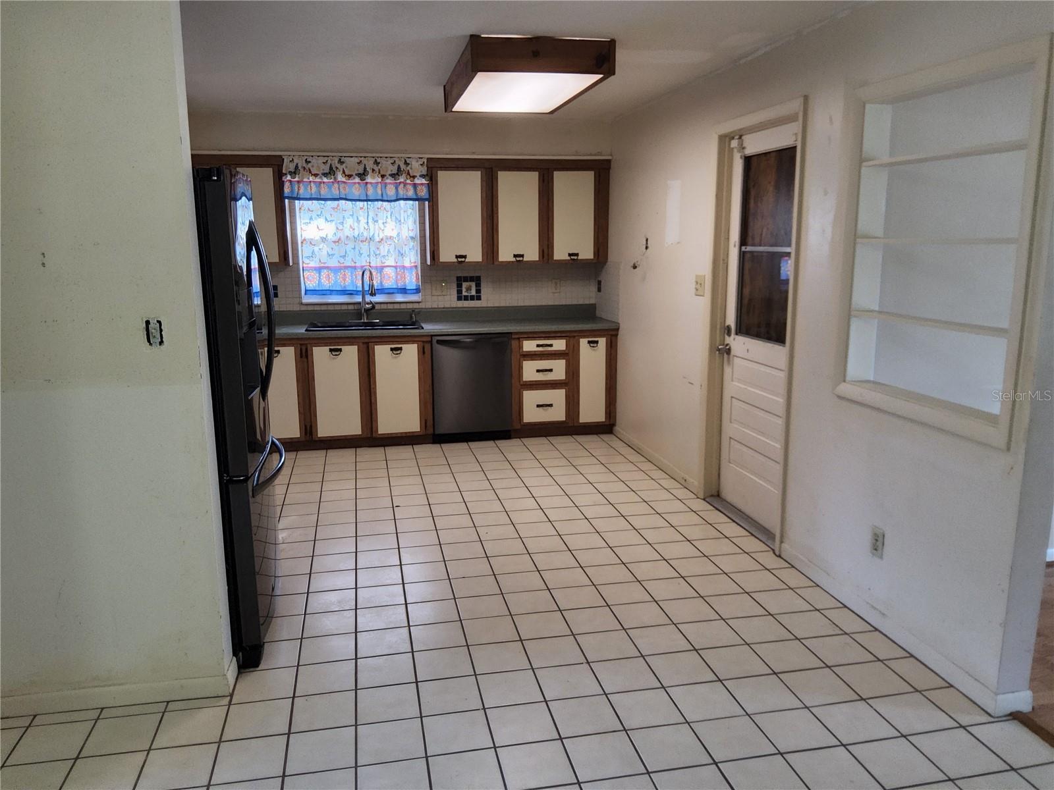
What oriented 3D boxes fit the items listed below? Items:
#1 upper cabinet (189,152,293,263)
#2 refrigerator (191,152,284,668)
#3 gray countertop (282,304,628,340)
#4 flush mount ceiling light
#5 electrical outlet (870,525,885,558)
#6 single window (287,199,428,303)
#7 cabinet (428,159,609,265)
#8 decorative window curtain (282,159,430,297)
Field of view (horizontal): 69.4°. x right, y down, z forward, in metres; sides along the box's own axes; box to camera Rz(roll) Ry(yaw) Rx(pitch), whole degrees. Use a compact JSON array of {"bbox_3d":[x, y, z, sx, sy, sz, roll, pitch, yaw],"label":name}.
[{"bbox_3d":[-2.124,-1.343,5.559,0.715,0.760,0.325,-2,12,-12],"label":"upper cabinet"},{"bbox_3d":[-1.393,0.055,2.971,0.850,1.755,0.910,-2,12,-12],"label":"refrigerator"},{"bbox_3d":[-0.857,-0.576,5.848,3.086,0.135,0.610,-2,12,-12],"label":"gray countertop"},{"bbox_3d":[-0.040,-1.639,3.972,0.660,0.157,1.130,-2,12,-12],"label":"flush mount ceiling light"},{"bbox_3d":[1.383,0.584,3.009,0.010,0.110,0.077,-2,12,-12],"label":"electrical outlet"},{"bbox_3d":[-1.307,-1.187,5.944,0.960,0.928,0.100,-2,12,-12],"label":"single window"},{"bbox_3d":[-0.072,-1.438,6.002,1.414,0.778,0.325,-2,12,-12],"label":"cabinet"},{"bbox_3d":[-1.263,-1.257,5.751,1.040,1.005,0.280,-2,12,-12],"label":"decorative window curtain"}]

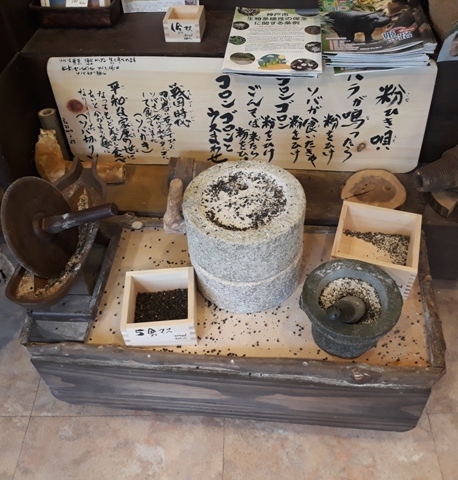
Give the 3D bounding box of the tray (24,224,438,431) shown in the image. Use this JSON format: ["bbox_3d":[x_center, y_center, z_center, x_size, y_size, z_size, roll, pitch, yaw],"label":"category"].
[{"bbox_3d":[0.017,0.175,1.174,0.845,0.205,0.395,3,48,5],"label":"tray"}]

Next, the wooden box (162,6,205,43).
[{"bbox_3d":[-0.105,-0.521,1.203,0.086,0.053,0.086,3,48,5],"label":"wooden box"}]

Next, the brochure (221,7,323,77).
[{"bbox_3d":[0.106,-0.461,1.153,0.210,0.016,0.297,3,48,6],"label":"brochure"}]

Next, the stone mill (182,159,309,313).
[{"bbox_3d":[0.034,-0.009,1.070,0.248,0.220,0.248,2,48,5],"label":"stone mill"}]

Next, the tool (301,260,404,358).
[{"bbox_3d":[0.230,0.147,0.986,0.190,0.125,0.185,-5,48,-2],"label":"tool"}]

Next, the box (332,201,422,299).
[{"bbox_3d":[0.328,0.020,1.121,0.174,0.092,0.174,12,50,13],"label":"box"}]

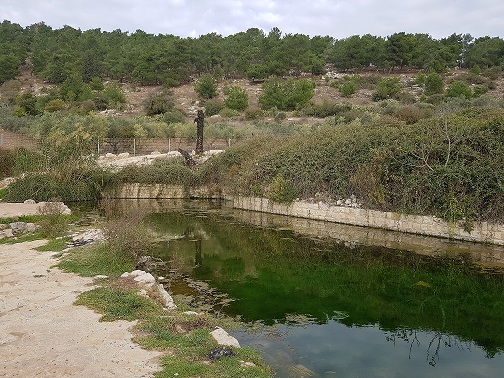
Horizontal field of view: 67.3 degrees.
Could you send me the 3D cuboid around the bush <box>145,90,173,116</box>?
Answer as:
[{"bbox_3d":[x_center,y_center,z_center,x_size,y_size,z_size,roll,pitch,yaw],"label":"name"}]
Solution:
[{"bbox_3d":[-12.926,-11.871,53.000,4.074,3.567,3.700,-1,4,-14],"label":"bush"}]

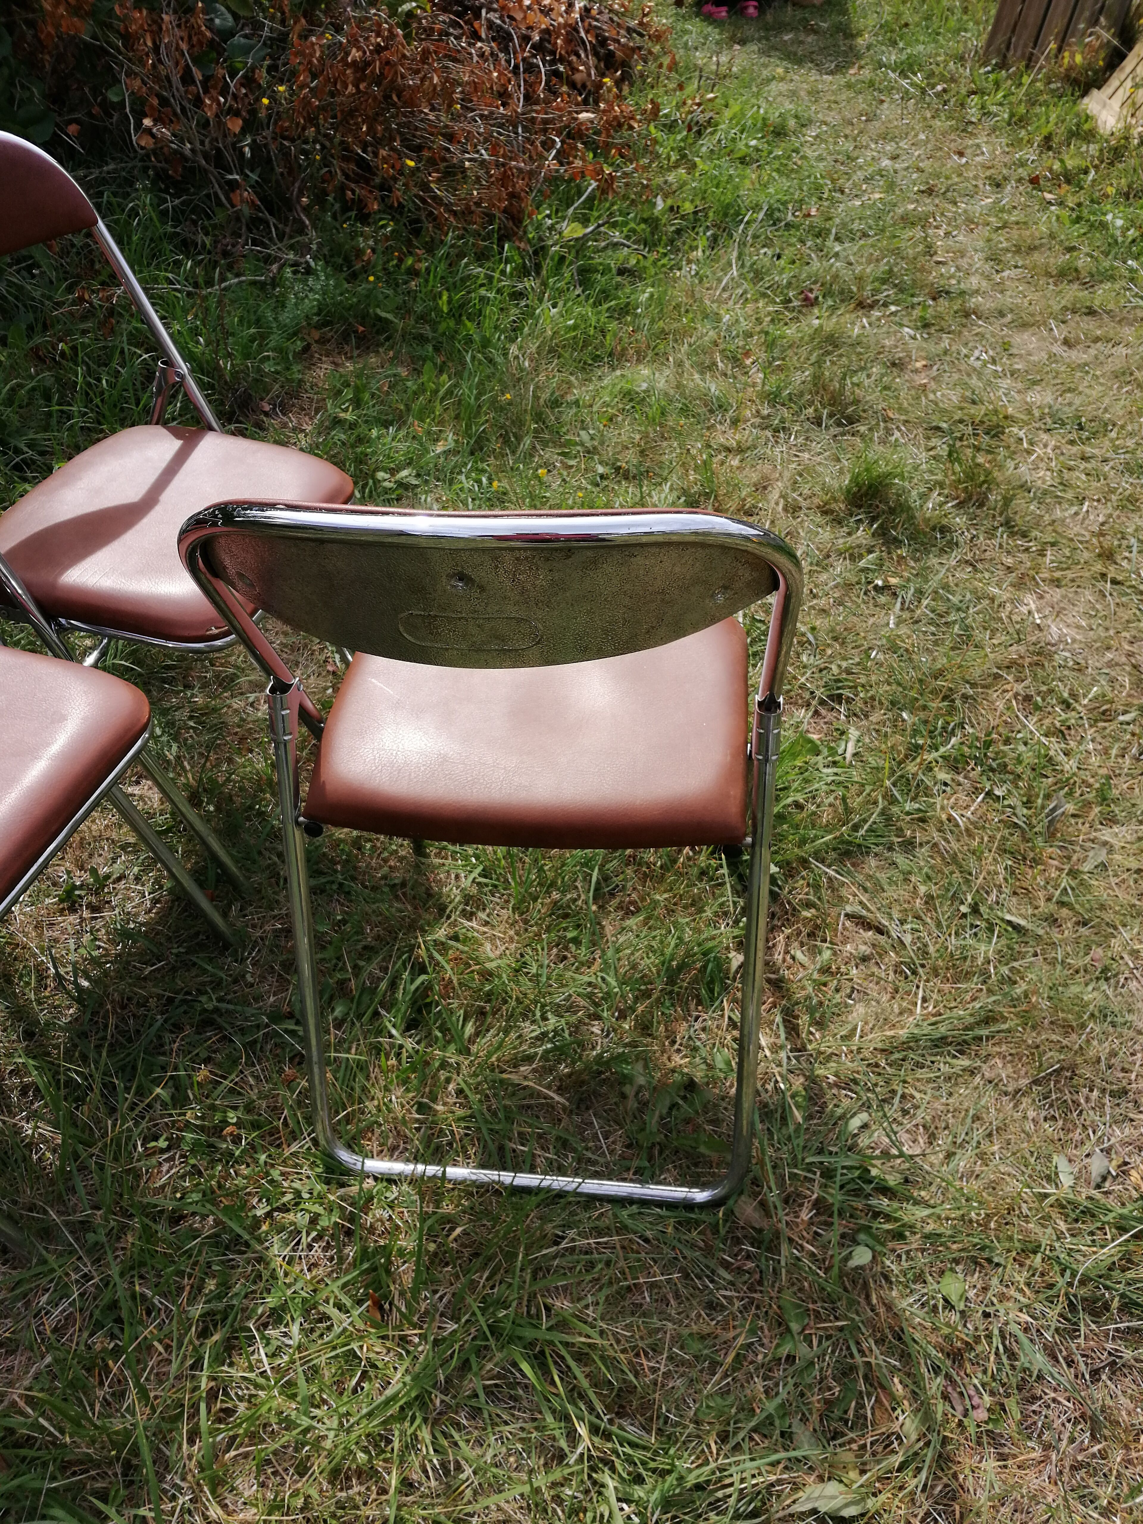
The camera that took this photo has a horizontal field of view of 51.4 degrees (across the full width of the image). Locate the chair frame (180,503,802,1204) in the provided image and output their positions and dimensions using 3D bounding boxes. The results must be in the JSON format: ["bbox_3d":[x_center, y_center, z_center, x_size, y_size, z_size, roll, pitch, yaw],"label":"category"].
[{"bbox_3d":[-0.030,-0.009,1.200,0.453,0.788,0.505,3,40,6],"label":"chair frame"}]

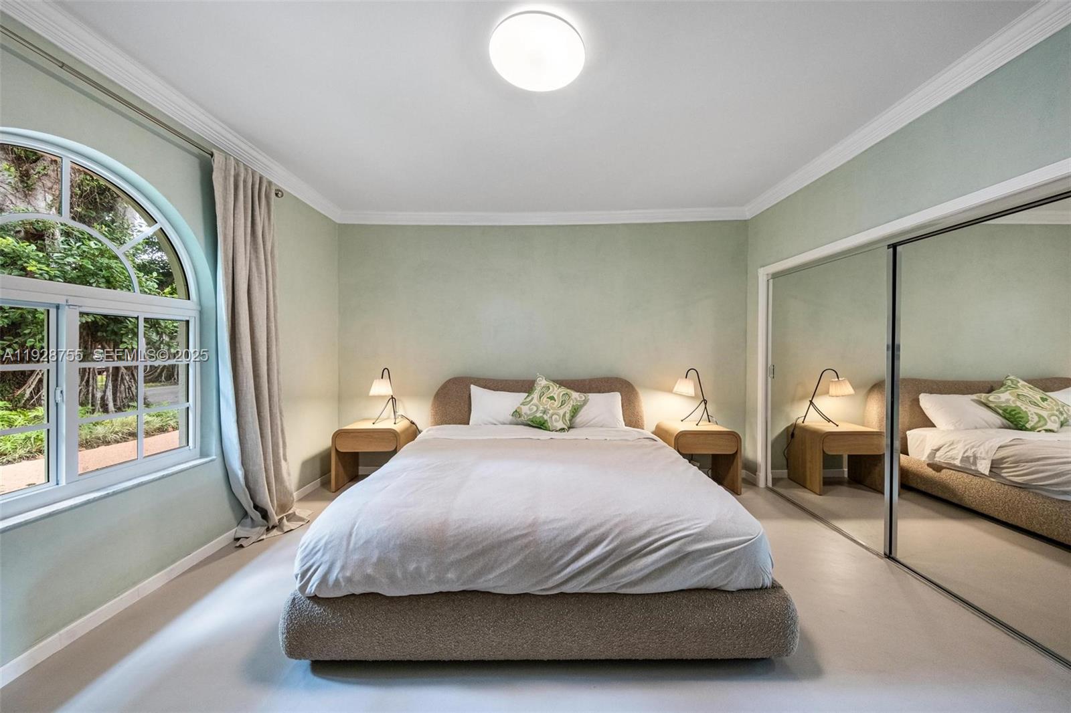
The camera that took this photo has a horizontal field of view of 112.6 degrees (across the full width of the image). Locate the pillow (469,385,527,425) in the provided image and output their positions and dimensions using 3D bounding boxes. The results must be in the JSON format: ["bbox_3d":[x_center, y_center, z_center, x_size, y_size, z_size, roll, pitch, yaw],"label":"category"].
[{"bbox_3d":[-0.250,0.455,3.235,0.670,0.390,0.180,0,-22,0],"label":"pillow"}]

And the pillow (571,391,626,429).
[{"bbox_3d":[0.452,0.485,3.230,0.670,0.370,0.180,0,-22,0],"label":"pillow"}]

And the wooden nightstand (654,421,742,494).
[{"bbox_3d":[1.523,0.934,3.365,0.600,0.560,0.440,0,1,0],"label":"wooden nightstand"}]

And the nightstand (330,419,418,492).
[{"bbox_3d":[-1.515,0.934,3.415,0.610,0.560,0.440,0,1,0],"label":"nightstand"}]

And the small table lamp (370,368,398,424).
[{"bbox_3d":[-1.468,0.390,3.480,0.230,0.530,0.360,0,1,5],"label":"small table lamp"}]

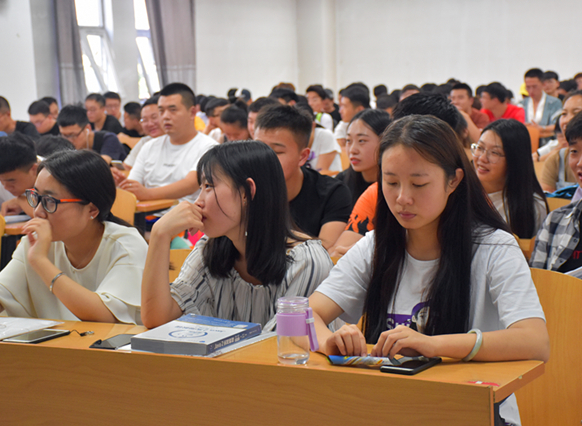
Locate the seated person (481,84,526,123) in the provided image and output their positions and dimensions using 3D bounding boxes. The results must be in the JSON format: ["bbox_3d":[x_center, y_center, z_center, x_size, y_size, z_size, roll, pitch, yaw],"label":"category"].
[{"bbox_3d":[1.565,-0.376,9.902,0.500,1.260,0.720,3,7,35],"label":"seated person"}]

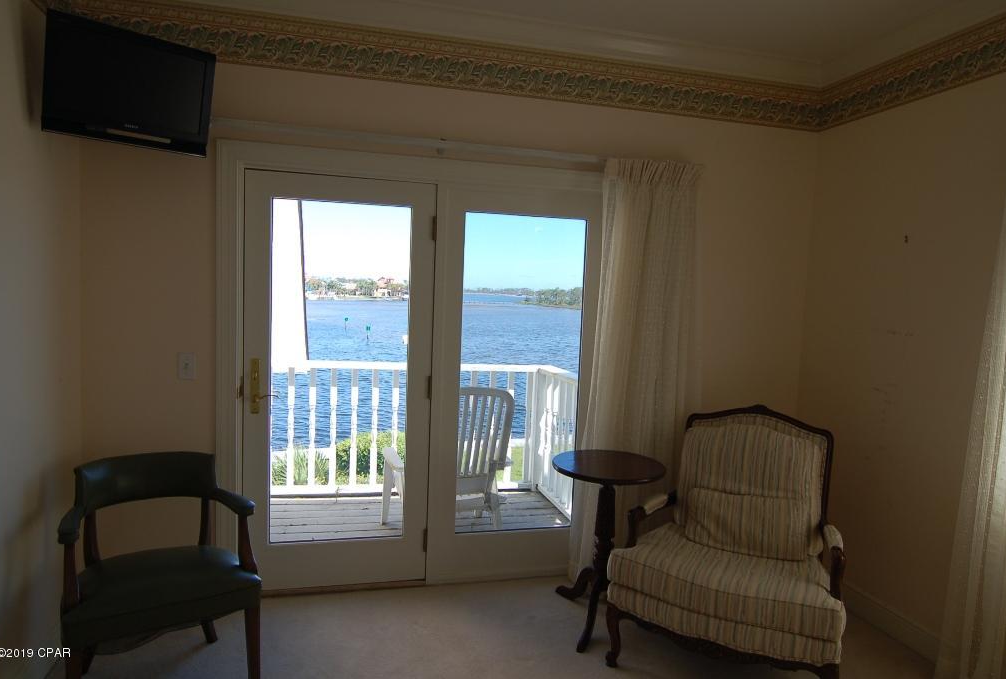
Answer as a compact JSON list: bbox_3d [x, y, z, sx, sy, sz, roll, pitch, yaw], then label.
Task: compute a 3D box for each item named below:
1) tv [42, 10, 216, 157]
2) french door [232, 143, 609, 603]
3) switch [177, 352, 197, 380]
[{"bbox_3d":[-1.414,-0.951,2.379,0.085,0.398,0.565,27,20,36],"label":"tv"},{"bbox_3d":[-0.367,0.192,3.093,1.867,2.089,0.090,1,5,-14],"label":"french door"},{"bbox_3d":[-1.424,0.122,2.810,0.071,0.117,0.013,1,5,-14],"label":"switch"}]

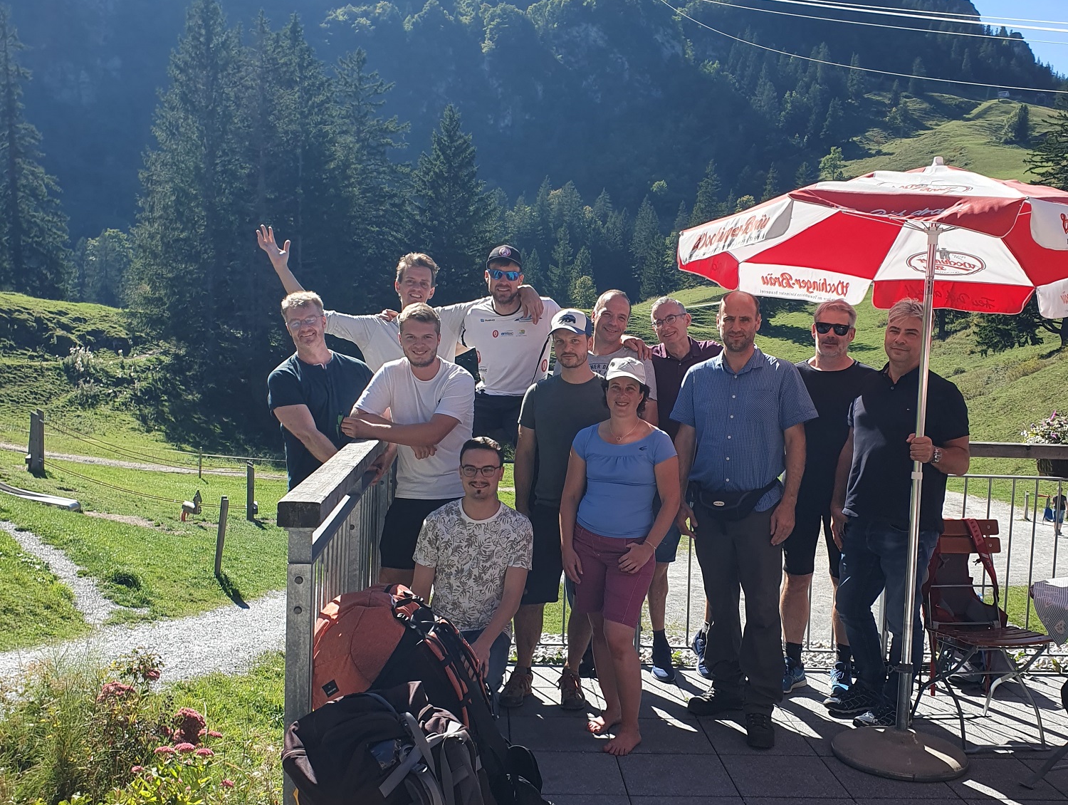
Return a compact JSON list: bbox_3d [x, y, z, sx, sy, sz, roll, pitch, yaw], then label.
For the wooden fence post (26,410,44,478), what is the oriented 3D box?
[{"bbox_3d":[-9.330,0.770,20.000,0.310,1.230,0.250,2,2,0],"label":"wooden fence post"}]

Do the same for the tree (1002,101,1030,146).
[{"bbox_3d":[135.271,-78.323,300.000,8.113,12.170,8.113,2,2,0],"label":"tree"}]

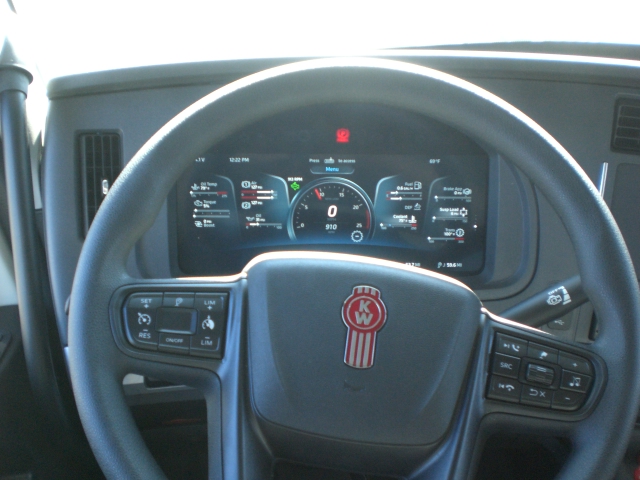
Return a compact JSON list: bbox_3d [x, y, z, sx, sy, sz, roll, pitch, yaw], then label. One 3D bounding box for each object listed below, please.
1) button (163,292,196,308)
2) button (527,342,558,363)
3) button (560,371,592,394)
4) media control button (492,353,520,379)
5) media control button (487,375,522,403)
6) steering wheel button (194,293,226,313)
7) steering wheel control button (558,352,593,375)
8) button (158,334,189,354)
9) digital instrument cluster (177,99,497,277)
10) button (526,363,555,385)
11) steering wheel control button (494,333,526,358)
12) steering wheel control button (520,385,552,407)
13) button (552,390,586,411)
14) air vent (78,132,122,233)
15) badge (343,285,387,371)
[{"bbox_3d":[-0.115,0.050,0.576,0.026,0.013,0.006,5,-15,1],"label":"button"},{"bbox_3d":[0.179,0.092,0.565,0.025,0.013,0.007,13,-19,0],"label":"button"},{"bbox_3d":[0.202,0.113,0.559,0.023,0.016,0.007,17,-19,2],"label":"button"},{"bbox_3d":[0.148,0.101,0.559,0.021,0.018,0.007,13,-19,0],"label":"media control button"},{"bbox_3d":[0.146,0.118,0.557,0.026,0.018,0.006,8,-15,2],"label":"media control button"},{"bbox_3d":[-0.086,0.051,0.559,0.025,0.016,0.007,3,-19,-3],"label":"steering wheel button"},{"bbox_3d":[0.205,0.098,0.563,0.029,0.015,0.006,11,-15,3],"label":"steering wheel control button"},{"bbox_3d":[-0.113,0.081,0.547,0.024,0.014,0.007,4,-19,-3],"label":"button"},{"bbox_3d":[0.016,-0.062,0.848,0.367,0.208,0.050,0,10,0],"label":"digital instrument cluster"},{"bbox_3d":[0.174,0.108,0.559,0.021,0.012,0.008,14,-19,1],"label":"button"},{"bbox_3d":[0.154,0.086,0.566,0.027,0.018,0.006,10,-15,3],"label":"steering wheel control button"},{"bbox_3d":[0.170,0.124,0.553,0.025,0.013,0.007,12,-19,0],"label":"steering wheel control button"},{"bbox_3d":[0.197,0.127,0.555,0.027,0.015,0.006,9,-15,2],"label":"button"},{"bbox_3d":[-0.248,-0.062,0.800,0.048,0.121,0.025,-1,5,-12],"label":"air vent"},{"bbox_3d":[0.035,0.070,0.570,0.036,0.067,0.004,6,-15,2],"label":"badge"}]

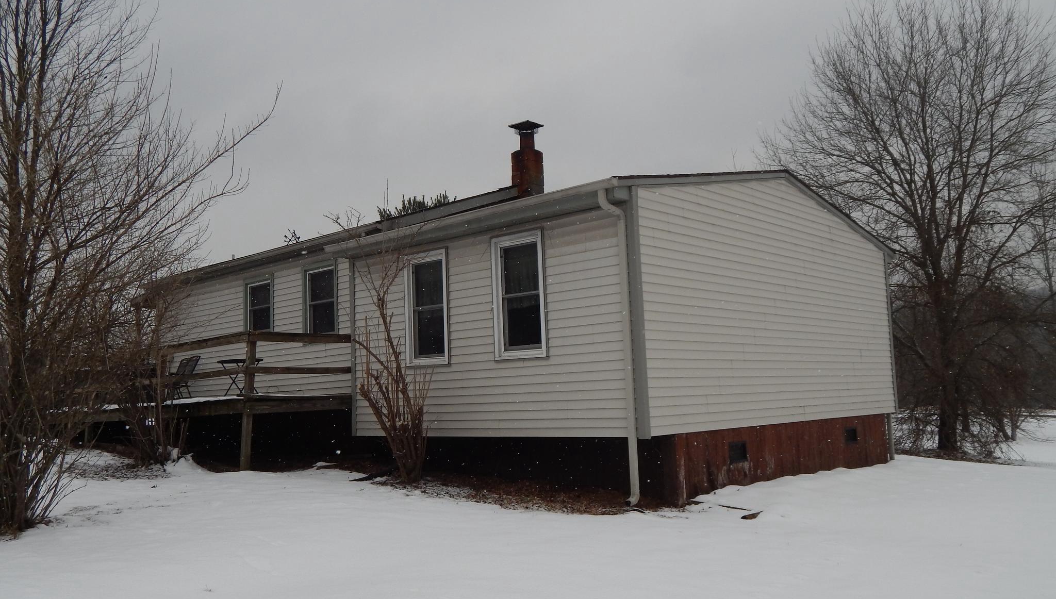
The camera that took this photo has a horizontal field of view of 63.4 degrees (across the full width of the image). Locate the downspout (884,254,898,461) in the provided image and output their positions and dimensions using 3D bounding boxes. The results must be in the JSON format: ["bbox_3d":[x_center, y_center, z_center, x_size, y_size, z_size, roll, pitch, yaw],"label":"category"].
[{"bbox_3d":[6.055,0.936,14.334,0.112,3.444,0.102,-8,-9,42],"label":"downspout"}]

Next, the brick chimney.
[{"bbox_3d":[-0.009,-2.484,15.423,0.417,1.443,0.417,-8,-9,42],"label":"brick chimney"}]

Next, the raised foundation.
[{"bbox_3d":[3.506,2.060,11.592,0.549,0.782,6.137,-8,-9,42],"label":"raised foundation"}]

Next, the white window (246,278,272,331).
[{"bbox_3d":[-4.658,0.148,14.761,0.823,0.965,0.102,-8,-9,42],"label":"white window"}]

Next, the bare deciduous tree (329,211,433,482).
[{"bbox_3d":[-1.795,0.578,10.414,1.250,3.500,1.150,-1,-7,-10],"label":"bare deciduous tree"}]

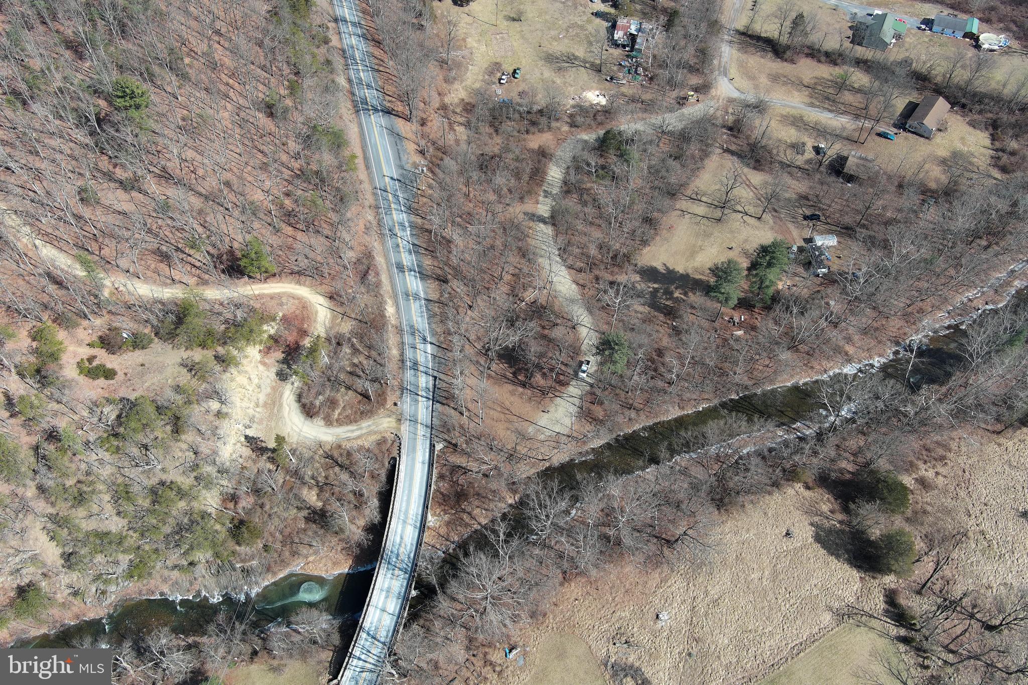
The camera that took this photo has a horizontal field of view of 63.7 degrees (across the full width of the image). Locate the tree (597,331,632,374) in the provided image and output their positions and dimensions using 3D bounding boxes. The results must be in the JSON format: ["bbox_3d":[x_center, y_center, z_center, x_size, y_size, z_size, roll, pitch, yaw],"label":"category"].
[{"bbox_3d":[25.830,5.230,216.540,8.300,19.500,8.300,10,55,7],"label":"tree"}]

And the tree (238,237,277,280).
[{"bbox_3d":[-70.380,-21.980,224.260,9.200,17.000,9.200,-21,57,-14],"label":"tree"}]

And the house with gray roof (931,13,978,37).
[{"bbox_3d":[171.012,-123.236,320.837,14.900,4.700,9.200,17,53,12],"label":"house with gray roof"}]

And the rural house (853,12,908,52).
[{"bbox_3d":[138.560,-115.240,309.550,14.000,5.600,16.000,19,57,13],"label":"rural house"}]

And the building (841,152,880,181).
[{"bbox_3d":[111.810,-56.060,268.290,8.800,3.900,10.000,23,58,15],"label":"building"}]

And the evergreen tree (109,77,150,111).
[{"bbox_3d":[-115.580,-73.960,248.280,11.000,15.000,11.000,-25,58,-17],"label":"evergreen tree"}]

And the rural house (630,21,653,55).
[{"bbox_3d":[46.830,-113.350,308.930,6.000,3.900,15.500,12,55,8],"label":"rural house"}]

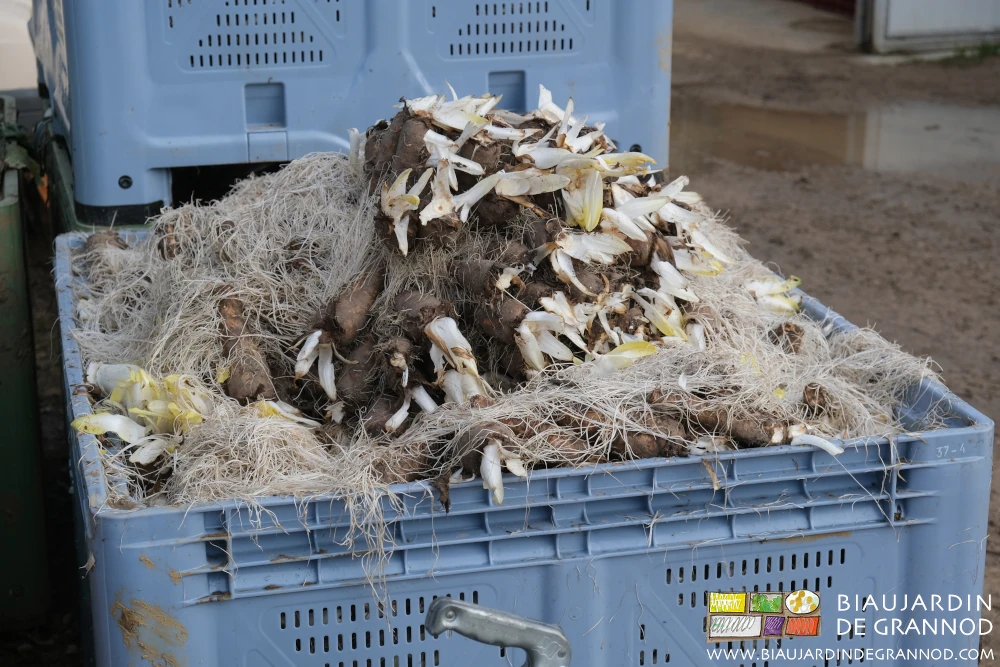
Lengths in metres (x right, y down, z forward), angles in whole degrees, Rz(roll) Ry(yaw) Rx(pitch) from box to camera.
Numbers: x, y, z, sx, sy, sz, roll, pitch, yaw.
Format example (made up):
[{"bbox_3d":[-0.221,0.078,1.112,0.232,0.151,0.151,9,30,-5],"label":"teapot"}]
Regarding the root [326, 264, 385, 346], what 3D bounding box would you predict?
[{"bbox_3d":[-0.175,-0.039,2.243,0.047,0.045,0.148,4,40,14],"label":"root"}]

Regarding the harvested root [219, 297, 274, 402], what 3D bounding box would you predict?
[{"bbox_3d":[-0.308,0.016,2.125,0.054,0.051,0.168,-5,42,-14],"label":"harvested root"}]

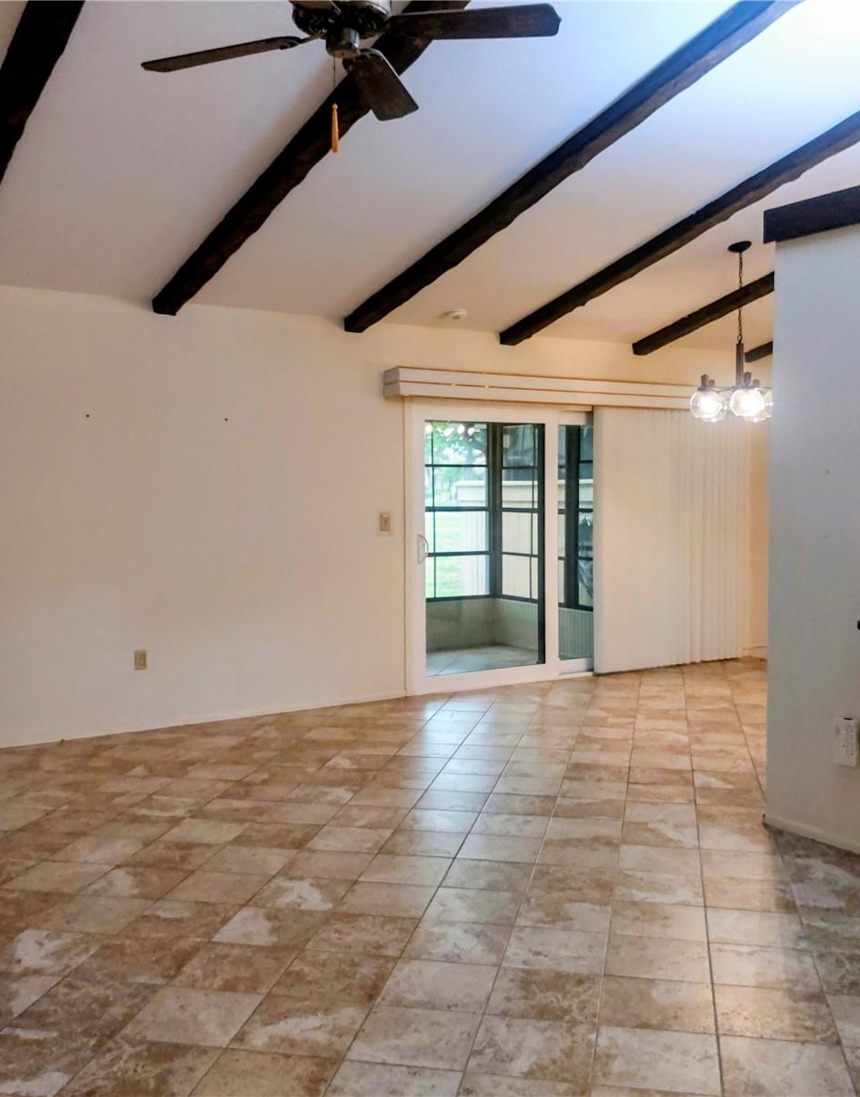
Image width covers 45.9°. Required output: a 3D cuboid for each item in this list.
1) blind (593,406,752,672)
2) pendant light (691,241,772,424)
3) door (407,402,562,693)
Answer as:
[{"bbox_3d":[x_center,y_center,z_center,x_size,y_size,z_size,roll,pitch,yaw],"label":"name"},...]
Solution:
[{"bbox_3d":[1.983,-0.086,8.182,1.740,2.060,0.100,-2,3,-34],"label":"blind"},{"bbox_3d":[1.955,-1.366,6.413,0.620,1.120,0.620,-2,3,-34],"label":"pendant light"},{"bbox_3d":[0.398,-0.027,7.330,1.340,2.030,0.070,-2,3,-34],"label":"door"}]

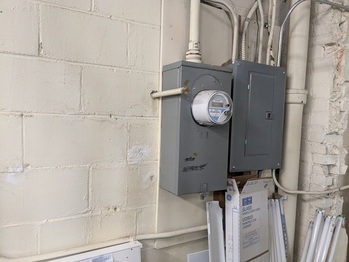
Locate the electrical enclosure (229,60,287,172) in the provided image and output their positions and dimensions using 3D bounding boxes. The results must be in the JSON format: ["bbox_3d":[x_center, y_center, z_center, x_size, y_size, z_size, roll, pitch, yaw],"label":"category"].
[{"bbox_3d":[0.409,-0.068,1.429,0.362,0.534,0.105,0,3,-30],"label":"electrical enclosure"}]

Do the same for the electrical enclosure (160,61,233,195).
[{"bbox_3d":[0.097,-0.009,1.223,0.260,0.542,0.159,0,3,-30],"label":"electrical enclosure"}]

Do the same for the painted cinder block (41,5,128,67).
[{"bbox_3d":[-0.387,-0.371,1.152,0.327,0.195,0.175,0,3,-30],"label":"painted cinder block"}]

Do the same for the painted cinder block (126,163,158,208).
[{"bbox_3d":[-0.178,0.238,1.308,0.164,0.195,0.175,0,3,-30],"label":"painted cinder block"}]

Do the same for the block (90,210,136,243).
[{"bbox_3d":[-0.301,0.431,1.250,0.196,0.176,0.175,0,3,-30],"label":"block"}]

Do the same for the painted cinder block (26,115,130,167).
[{"bbox_3d":[-0.418,0.034,1.159,0.387,0.195,0.175,0,3,-30],"label":"painted cinder block"}]

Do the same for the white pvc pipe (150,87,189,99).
[{"bbox_3d":[-0.029,-0.152,1.105,0.022,0.022,0.284,0,3,-30],"label":"white pvc pipe"}]

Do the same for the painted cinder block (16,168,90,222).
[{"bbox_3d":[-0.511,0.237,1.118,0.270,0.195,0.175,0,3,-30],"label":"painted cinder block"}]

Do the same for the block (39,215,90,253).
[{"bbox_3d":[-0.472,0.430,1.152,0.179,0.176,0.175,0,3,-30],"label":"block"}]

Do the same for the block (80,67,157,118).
[{"bbox_3d":[-0.245,-0.168,1.245,0.370,0.195,0.175,0,3,-30],"label":"block"}]

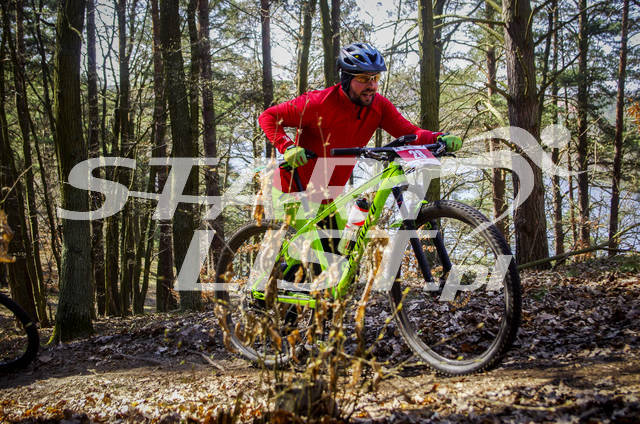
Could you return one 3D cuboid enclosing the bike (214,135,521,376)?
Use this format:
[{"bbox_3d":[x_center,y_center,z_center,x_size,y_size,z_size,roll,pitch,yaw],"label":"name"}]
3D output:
[{"bbox_3d":[0.130,0.206,4.886,1.875,1.060,0.750,-6,-2,44],"label":"bike"}]

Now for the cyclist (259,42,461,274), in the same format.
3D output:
[{"bbox_3d":[0.110,-0.030,5.200,0.700,1.630,1.030,-4,4,-33],"label":"cyclist"}]

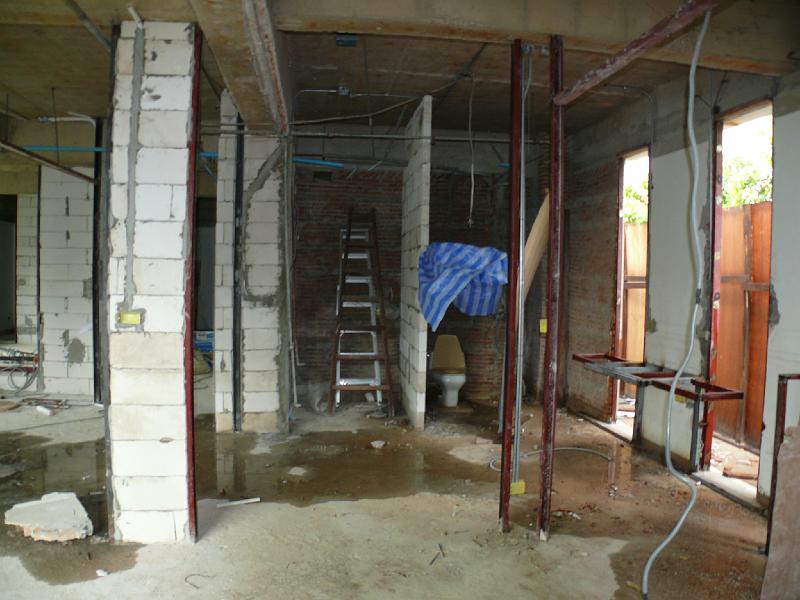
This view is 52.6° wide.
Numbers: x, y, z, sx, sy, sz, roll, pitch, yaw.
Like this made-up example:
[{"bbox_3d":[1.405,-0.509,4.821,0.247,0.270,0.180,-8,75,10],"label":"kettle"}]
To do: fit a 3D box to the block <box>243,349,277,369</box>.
[{"bbox_3d":[-1.354,0.581,7.844,0.324,0.203,0.095,1,2,-6],"label":"block"}]

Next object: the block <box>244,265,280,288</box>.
[{"bbox_3d":[-1.321,-0.227,7.788,0.331,0.200,0.090,1,2,-6],"label":"block"}]

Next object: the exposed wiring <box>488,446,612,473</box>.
[{"bbox_3d":[1.214,1.343,6.951,1.191,0.040,0.538,0,2,-26],"label":"exposed wiring"}]

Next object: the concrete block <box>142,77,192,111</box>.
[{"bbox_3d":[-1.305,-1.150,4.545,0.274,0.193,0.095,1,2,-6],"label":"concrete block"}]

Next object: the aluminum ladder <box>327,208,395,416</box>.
[{"bbox_3d":[-0.454,0.090,9.262,0.700,2.324,0.800,1,2,-6],"label":"aluminum ladder"}]

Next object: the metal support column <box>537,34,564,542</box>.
[{"bbox_3d":[0.888,-0.059,4.788,0.055,2.979,0.075,1,2,-6],"label":"metal support column"}]

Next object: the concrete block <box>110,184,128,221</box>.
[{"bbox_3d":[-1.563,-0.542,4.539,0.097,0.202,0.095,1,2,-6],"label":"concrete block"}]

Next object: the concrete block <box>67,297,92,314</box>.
[{"bbox_3d":[-3.988,0.067,10.107,0.318,0.212,0.095,1,2,-6],"label":"concrete block"}]

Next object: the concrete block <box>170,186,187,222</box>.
[{"bbox_3d":[-1.228,-0.540,4.540,0.084,0.200,0.090,1,2,-5],"label":"concrete block"}]

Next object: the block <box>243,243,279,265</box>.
[{"bbox_3d":[-1.325,-0.437,7.781,0.321,0.200,0.090,1,2,-6],"label":"block"}]

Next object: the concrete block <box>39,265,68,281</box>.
[{"bbox_3d":[-4.317,-0.340,10.156,0.328,0.200,0.090,1,2,-1],"label":"concrete block"}]

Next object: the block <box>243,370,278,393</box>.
[{"bbox_3d":[-1.351,0.787,7.851,0.333,0.199,0.095,1,2,-6],"label":"block"}]

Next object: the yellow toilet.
[{"bbox_3d":[0.595,0.841,9.858,0.385,0.820,0.700,1,2,-6],"label":"yellow toilet"}]

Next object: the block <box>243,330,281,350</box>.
[{"bbox_3d":[-1.332,0.380,7.809,0.346,0.200,0.090,1,2,-6],"label":"block"}]

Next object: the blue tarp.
[{"bbox_3d":[0.628,-0.139,8.000,0.880,0.850,0.300,1,2,-5],"label":"blue tarp"}]

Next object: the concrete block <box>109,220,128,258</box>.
[{"bbox_3d":[-1.569,-0.337,4.546,0.100,0.208,0.095,1,2,-6],"label":"concrete block"}]

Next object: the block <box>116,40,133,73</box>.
[{"bbox_3d":[-1.511,-1.337,4.484,0.085,0.200,0.090,1,2,-5],"label":"block"}]

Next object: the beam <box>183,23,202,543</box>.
[{"bbox_3d":[-1.166,-0.062,4.582,0.050,2.925,0.080,1,2,-6],"label":"beam"}]

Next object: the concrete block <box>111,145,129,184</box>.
[{"bbox_3d":[-1.547,-0.744,4.502,0.091,0.200,0.090,1,2,-5],"label":"concrete block"}]

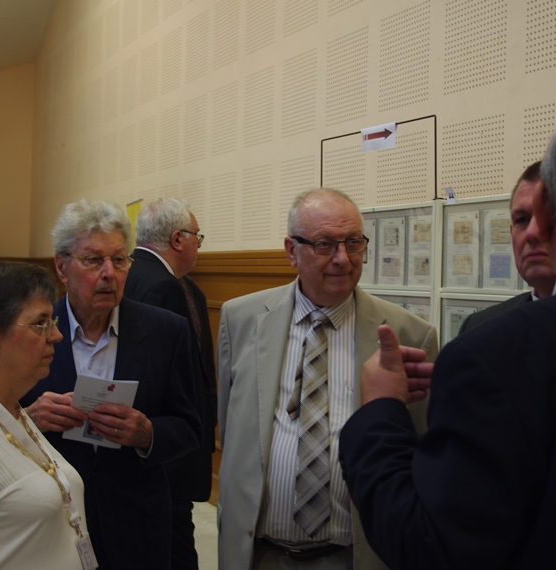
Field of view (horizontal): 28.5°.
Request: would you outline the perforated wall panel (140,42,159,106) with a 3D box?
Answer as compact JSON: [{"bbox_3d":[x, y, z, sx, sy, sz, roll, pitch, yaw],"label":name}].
[{"bbox_3d":[-1.069,-1.754,9.086,0.020,0.465,0.465,1,1,-24],"label":"perforated wall panel"}]

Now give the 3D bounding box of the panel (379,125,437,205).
[{"bbox_3d":[0.589,-0.482,5.243,0.020,0.455,0.455,1,0,-24],"label":"panel"}]

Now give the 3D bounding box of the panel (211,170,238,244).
[{"bbox_3d":[-0.374,-0.525,7.444,0.020,0.465,0.465,1,1,-24],"label":"panel"}]

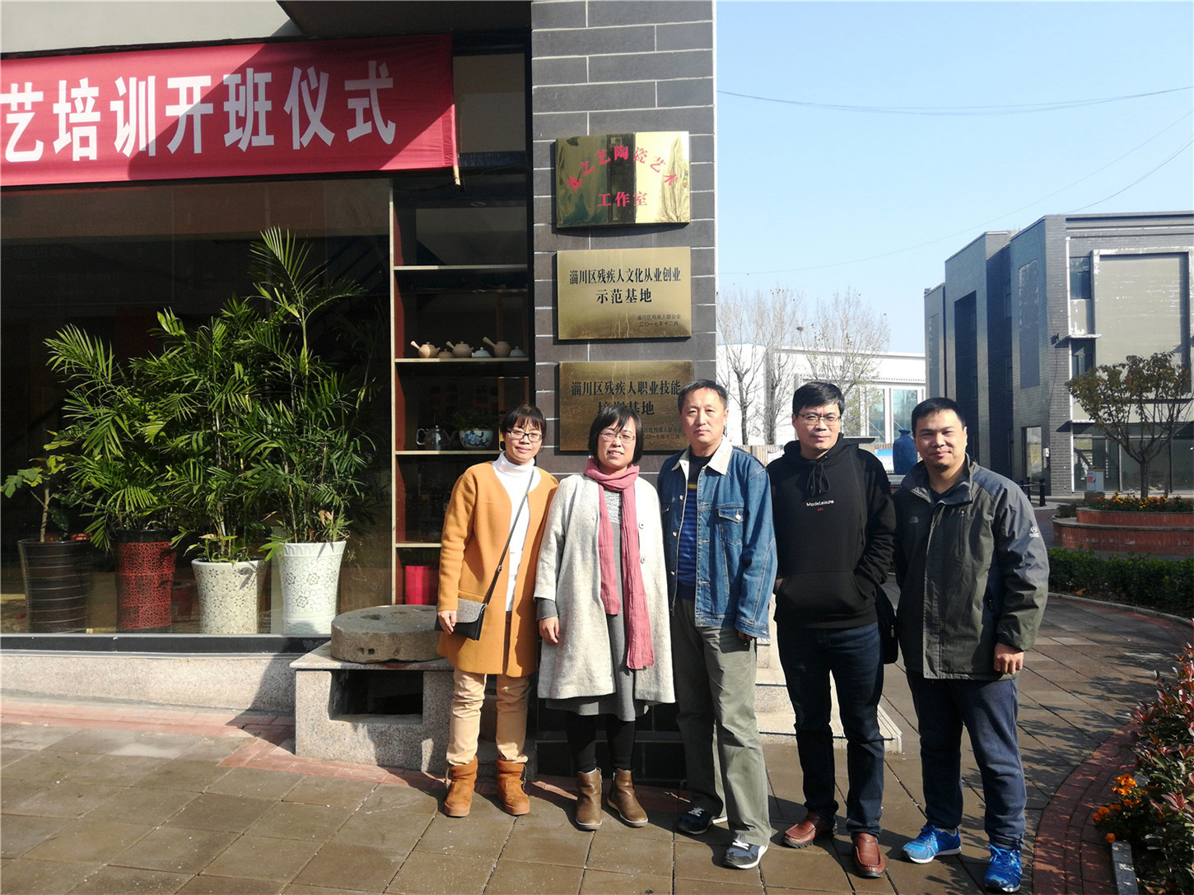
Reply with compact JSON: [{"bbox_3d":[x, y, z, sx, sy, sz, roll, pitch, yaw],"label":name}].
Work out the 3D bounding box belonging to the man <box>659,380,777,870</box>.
[{"bbox_3d":[0.445,0.610,3.330,0.480,1.730,0.380,-1,-1,29],"label":"man"}]

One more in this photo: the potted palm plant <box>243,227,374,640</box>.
[{"bbox_3d":[-1.611,-0.076,5.020,0.740,2.320,0.700,-1,-1,5],"label":"potted palm plant"}]

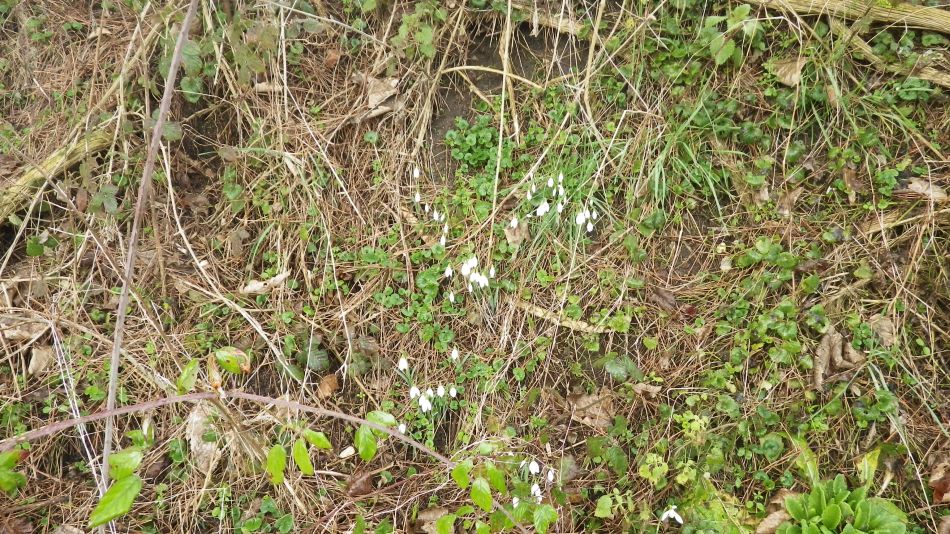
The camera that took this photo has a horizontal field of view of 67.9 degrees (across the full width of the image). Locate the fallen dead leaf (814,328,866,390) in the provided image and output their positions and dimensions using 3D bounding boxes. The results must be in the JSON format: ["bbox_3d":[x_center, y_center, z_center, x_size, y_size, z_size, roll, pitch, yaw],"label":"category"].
[{"bbox_3d":[0.635,0.161,1.226,0.085,0.035,0.114,12,63,6],"label":"fallen dead leaf"}]

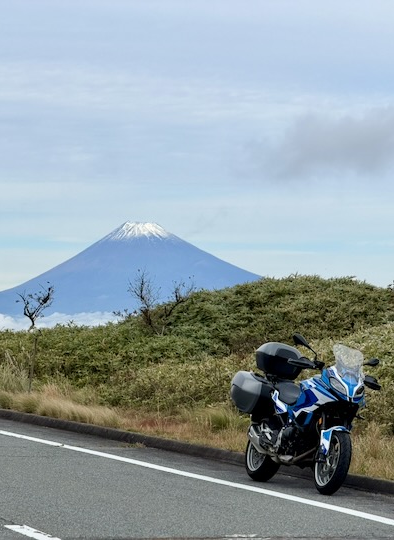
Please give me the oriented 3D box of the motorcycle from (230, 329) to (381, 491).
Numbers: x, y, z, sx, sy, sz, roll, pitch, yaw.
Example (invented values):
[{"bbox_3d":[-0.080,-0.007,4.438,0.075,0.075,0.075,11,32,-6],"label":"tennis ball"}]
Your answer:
[{"bbox_3d":[1.035,1.287,19.174,0.970,1.426,2.180,1,-1,-21],"label":"motorcycle"}]

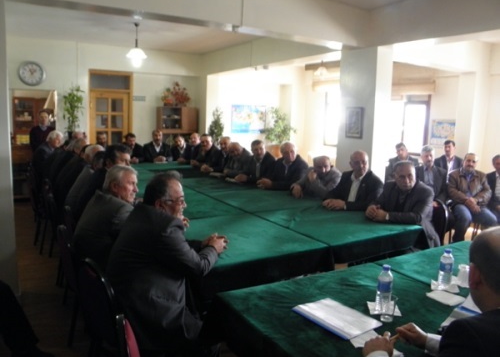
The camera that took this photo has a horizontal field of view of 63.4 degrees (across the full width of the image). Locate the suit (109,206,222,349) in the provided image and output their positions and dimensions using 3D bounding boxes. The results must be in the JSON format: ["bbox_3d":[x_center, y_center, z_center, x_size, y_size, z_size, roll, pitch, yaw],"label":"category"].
[{"bbox_3d":[-0.481,0.461,2.220,0.640,0.700,0.570,-4,10,-30],"label":"suit"}]

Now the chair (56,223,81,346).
[{"bbox_3d":[-1.153,0.704,3.028,0.540,0.840,0.470,-3,10,-31],"label":"chair"}]

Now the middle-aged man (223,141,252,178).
[{"bbox_3d":[-0.206,0.032,6.455,0.580,1.210,0.760,9,11,43],"label":"middle-aged man"}]

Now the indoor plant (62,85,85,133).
[{"bbox_3d":[-3.623,-1.291,8.300,0.380,1.200,0.380,-4,10,-30],"label":"indoor plant"}]

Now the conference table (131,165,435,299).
[{"bbox_3d":[-0.795,0.469,4.995,2.100,0.760,5.200,-3,10,-31],"label":"conference table"}]

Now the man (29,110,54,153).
[{"bbox_3d":[-3.415,-0.327,6.789,0.520,1.670,0.330,-2,9,-22],"label":"man"}]

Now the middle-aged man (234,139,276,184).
[{"bbox_3d":[0.093,0.114,5.586,0.750,1.260,0.560,-6,12,-41],"label":"middle-aged man"}]

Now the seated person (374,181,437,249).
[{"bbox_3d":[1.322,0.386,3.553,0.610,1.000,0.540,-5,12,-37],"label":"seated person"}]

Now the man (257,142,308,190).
[{"bbox_3d":[0.430,0.203,5.014,0.750,1.270,0.570,-6,12,-41],"label":"man"}]

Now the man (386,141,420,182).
[{"bbox_3d":[2.117,0.159,5.650,0.520,1.250,0.780,4,9,17],"label":"man"}]

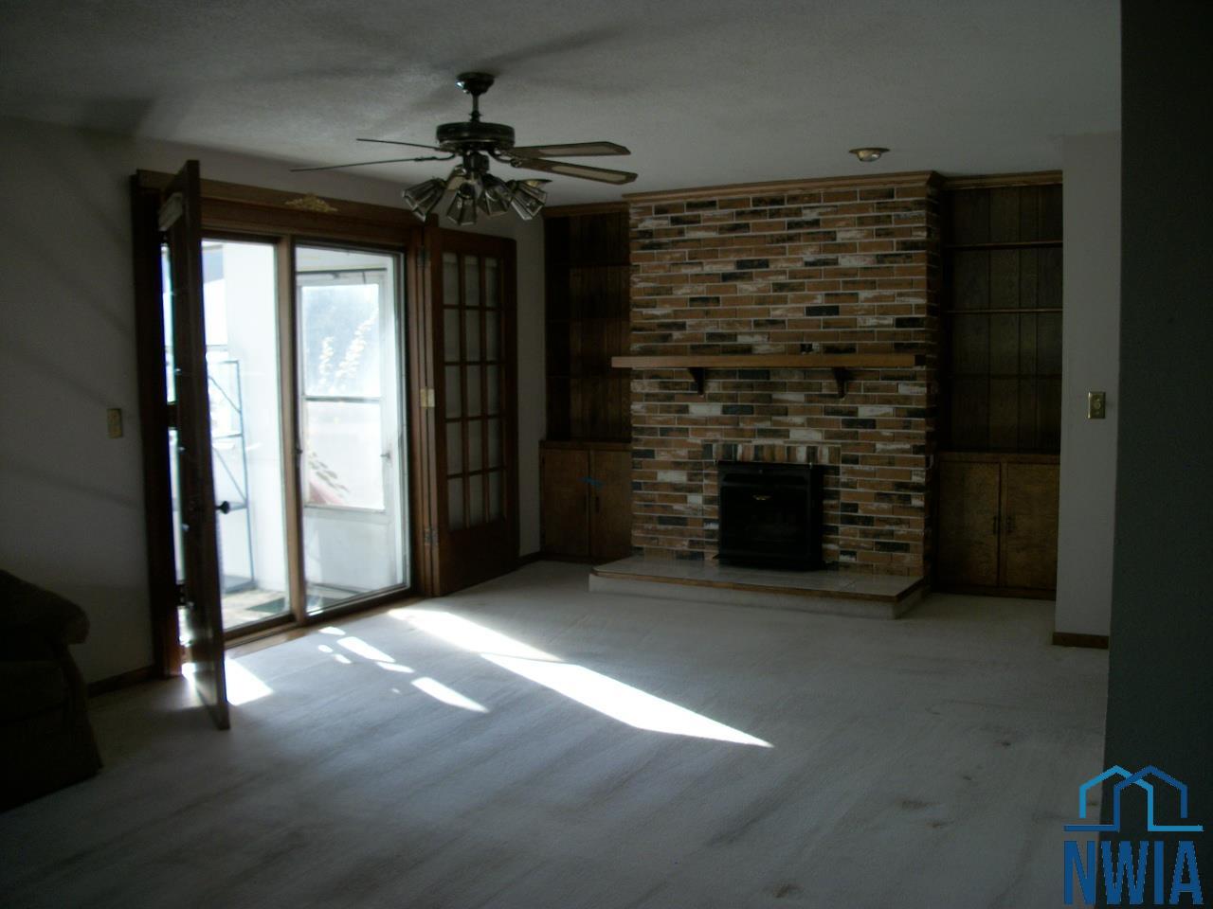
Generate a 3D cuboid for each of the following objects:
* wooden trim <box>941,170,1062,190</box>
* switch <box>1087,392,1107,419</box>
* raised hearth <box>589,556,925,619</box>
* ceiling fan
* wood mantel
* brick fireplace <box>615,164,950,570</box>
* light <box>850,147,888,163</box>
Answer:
[{"bbox_3d":[2.171,-1.487,6.085,0.724,0.066,0.050,2,6,29],"label":"wooden trim"},{"bbox_3d":[2.224,-0.221,5.082,0.070,0.115,0.015,2,6,29],"label":"switch"},{"bbox_3d":[0.837,0.745,6.461,1.820,0.113,0.572,2,6,29],"label":"raised hearth"},{"bbox_3d":[-0.442,-1.039,3.841,1.280,0.505,1.280,2,6,29],"label":"ceiling fan"},{"bbox_3d":[0.886,-0.458,6.544,1.861,0.235,0.175,2,6,29],"label":"wood mantel"},{"bbox_3d":[1.013,-0.455,6.712,1.883,2.227,0.301,2,6,29],"label":"brick fireplace"},{"bbox_3d":[1.254,-1.423,5.347,0.190,0.060,0.190,2,6,29],"label":"light"}]

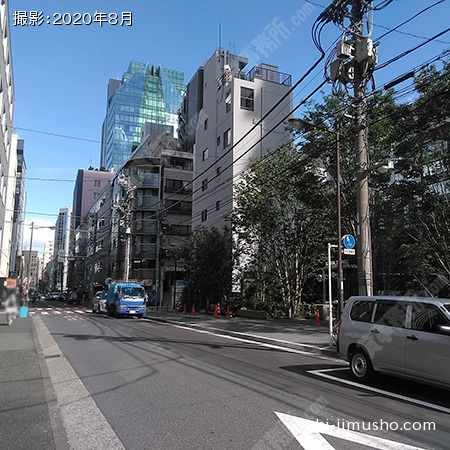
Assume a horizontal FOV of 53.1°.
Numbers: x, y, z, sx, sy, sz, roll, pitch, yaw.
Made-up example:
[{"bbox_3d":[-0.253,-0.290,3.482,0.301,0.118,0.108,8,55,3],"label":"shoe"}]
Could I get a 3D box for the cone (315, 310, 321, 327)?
[{"bbox_3d":[4.166,4.216,20.300,0.320,0.720,0.320,5,-10,-23],"label":"cone"}]

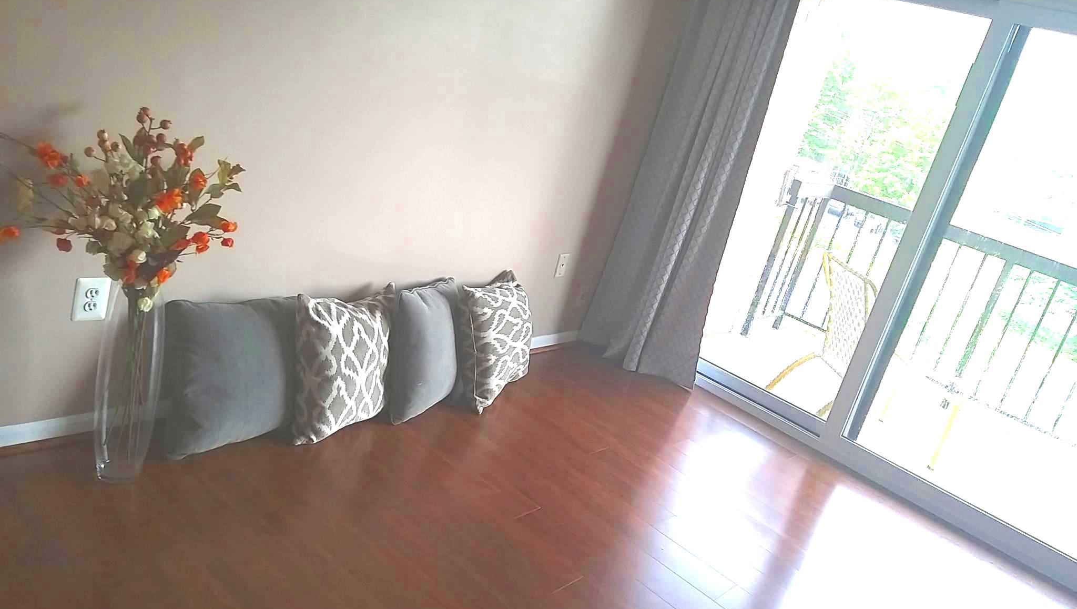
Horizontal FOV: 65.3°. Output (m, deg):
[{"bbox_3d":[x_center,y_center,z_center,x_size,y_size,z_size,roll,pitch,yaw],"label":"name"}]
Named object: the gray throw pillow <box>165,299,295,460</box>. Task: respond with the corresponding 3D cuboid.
[{"bbox_3d":[-0.949,0.212,2.678,0.165,0.460,0.455,5,10,35],"label":"gray throw pillow"}]

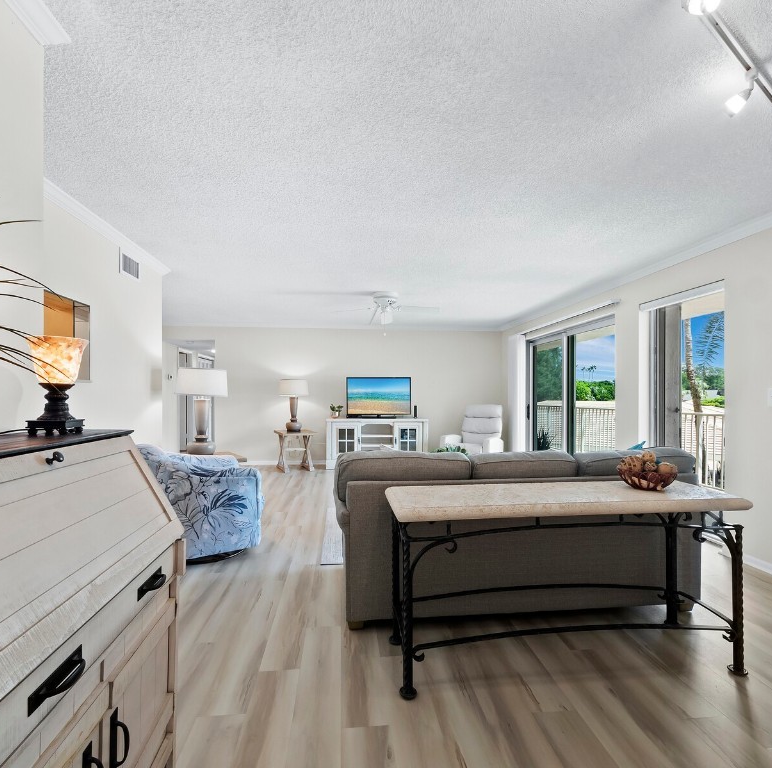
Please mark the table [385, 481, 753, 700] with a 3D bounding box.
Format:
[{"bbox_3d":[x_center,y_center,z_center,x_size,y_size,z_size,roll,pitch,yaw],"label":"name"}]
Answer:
[{"bbox_3d":[0.800,0.883,1.926,1.560,0.750,0.420,0,-1,-6],"label":"table"}]

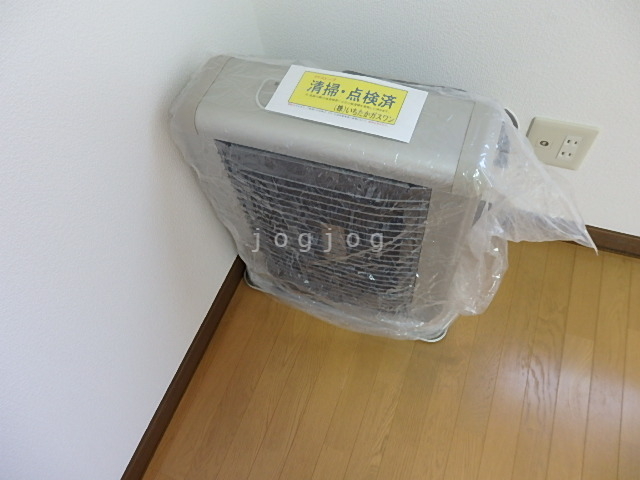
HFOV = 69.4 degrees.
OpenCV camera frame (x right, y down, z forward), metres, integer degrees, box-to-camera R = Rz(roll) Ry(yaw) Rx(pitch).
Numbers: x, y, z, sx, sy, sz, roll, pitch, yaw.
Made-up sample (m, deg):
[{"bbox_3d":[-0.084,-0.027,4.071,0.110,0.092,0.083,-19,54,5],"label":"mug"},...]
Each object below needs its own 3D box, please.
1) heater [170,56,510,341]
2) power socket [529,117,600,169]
[{"bbox_3d":[0.044,-0.062,0.956,0.515,0.525,0.240,15,62,17],"label":"heater"},{"bbox_3d":[0.472,-0.188,0.921,0.117,0.120,0.010,15,61,16],"label":"power socket"}]

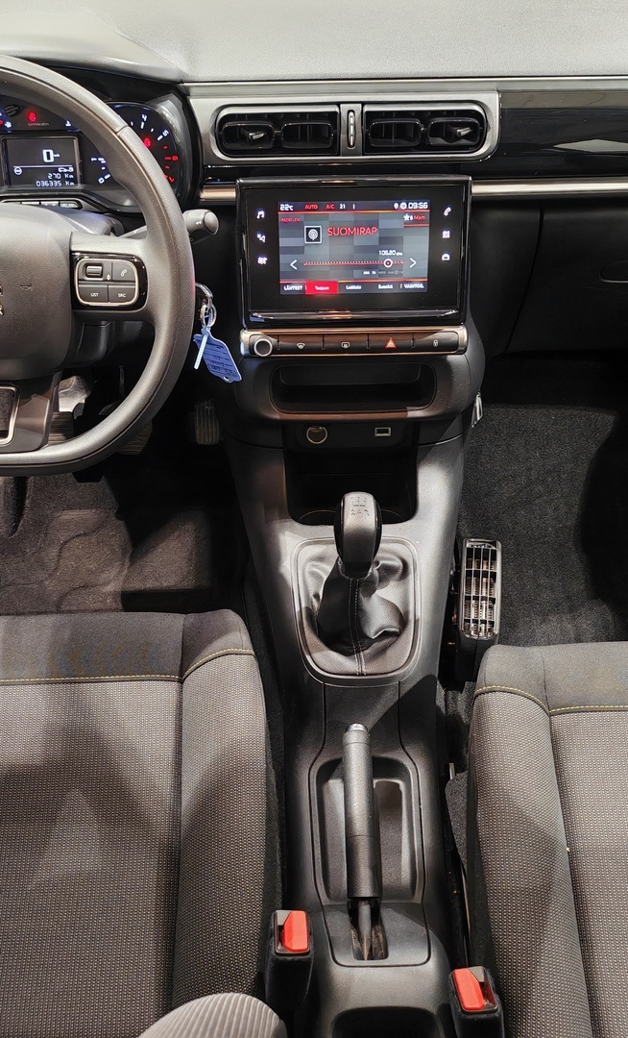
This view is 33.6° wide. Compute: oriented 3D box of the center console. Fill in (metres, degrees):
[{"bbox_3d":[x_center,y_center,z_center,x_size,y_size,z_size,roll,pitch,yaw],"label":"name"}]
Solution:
[{"bbox_3d":[0.048,0.104,0.971,0.270,0.600,0.840,-1,38,0],"label":"center console"}]

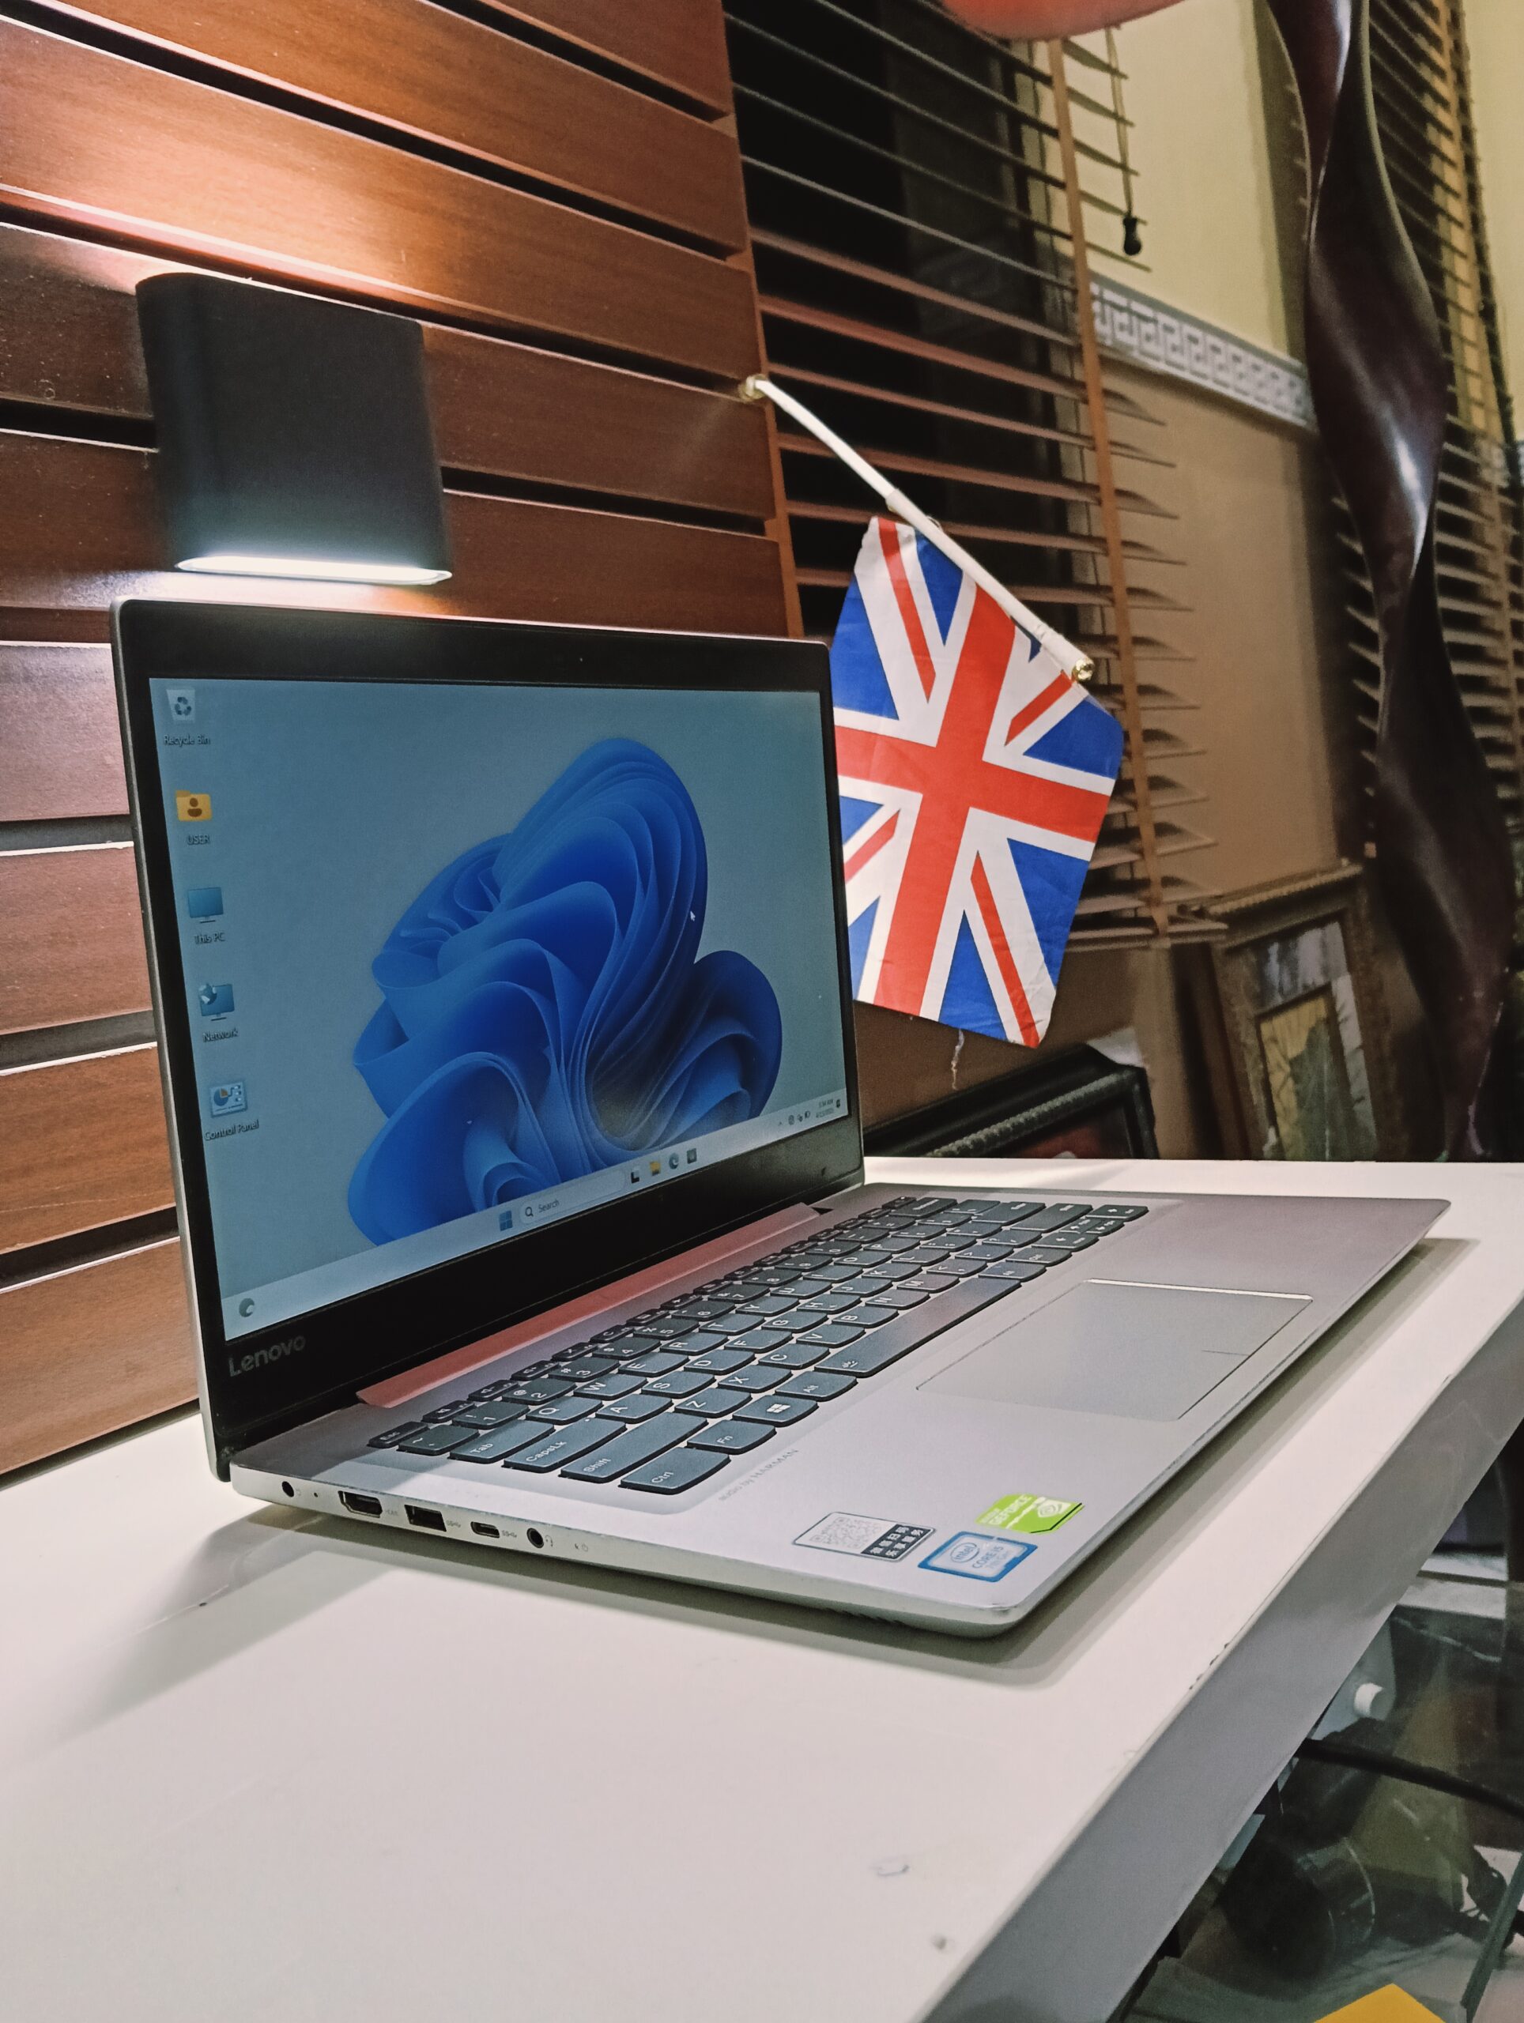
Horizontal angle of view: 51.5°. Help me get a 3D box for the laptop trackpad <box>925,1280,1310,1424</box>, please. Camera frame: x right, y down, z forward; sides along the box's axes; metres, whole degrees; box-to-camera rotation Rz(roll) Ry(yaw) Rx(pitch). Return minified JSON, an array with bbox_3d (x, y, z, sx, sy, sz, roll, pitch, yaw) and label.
[{"bbox_3d":[0.100,0.091,0.434,0.071,0.003,0.103,-4,6,37],"label":"laptop trackpad"}]

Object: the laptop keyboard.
[{"bbox_3d":[0.019,0.095,0.504,0.111,0.005,0.279,-4,6,37],"label":"laptop keyboard"}]

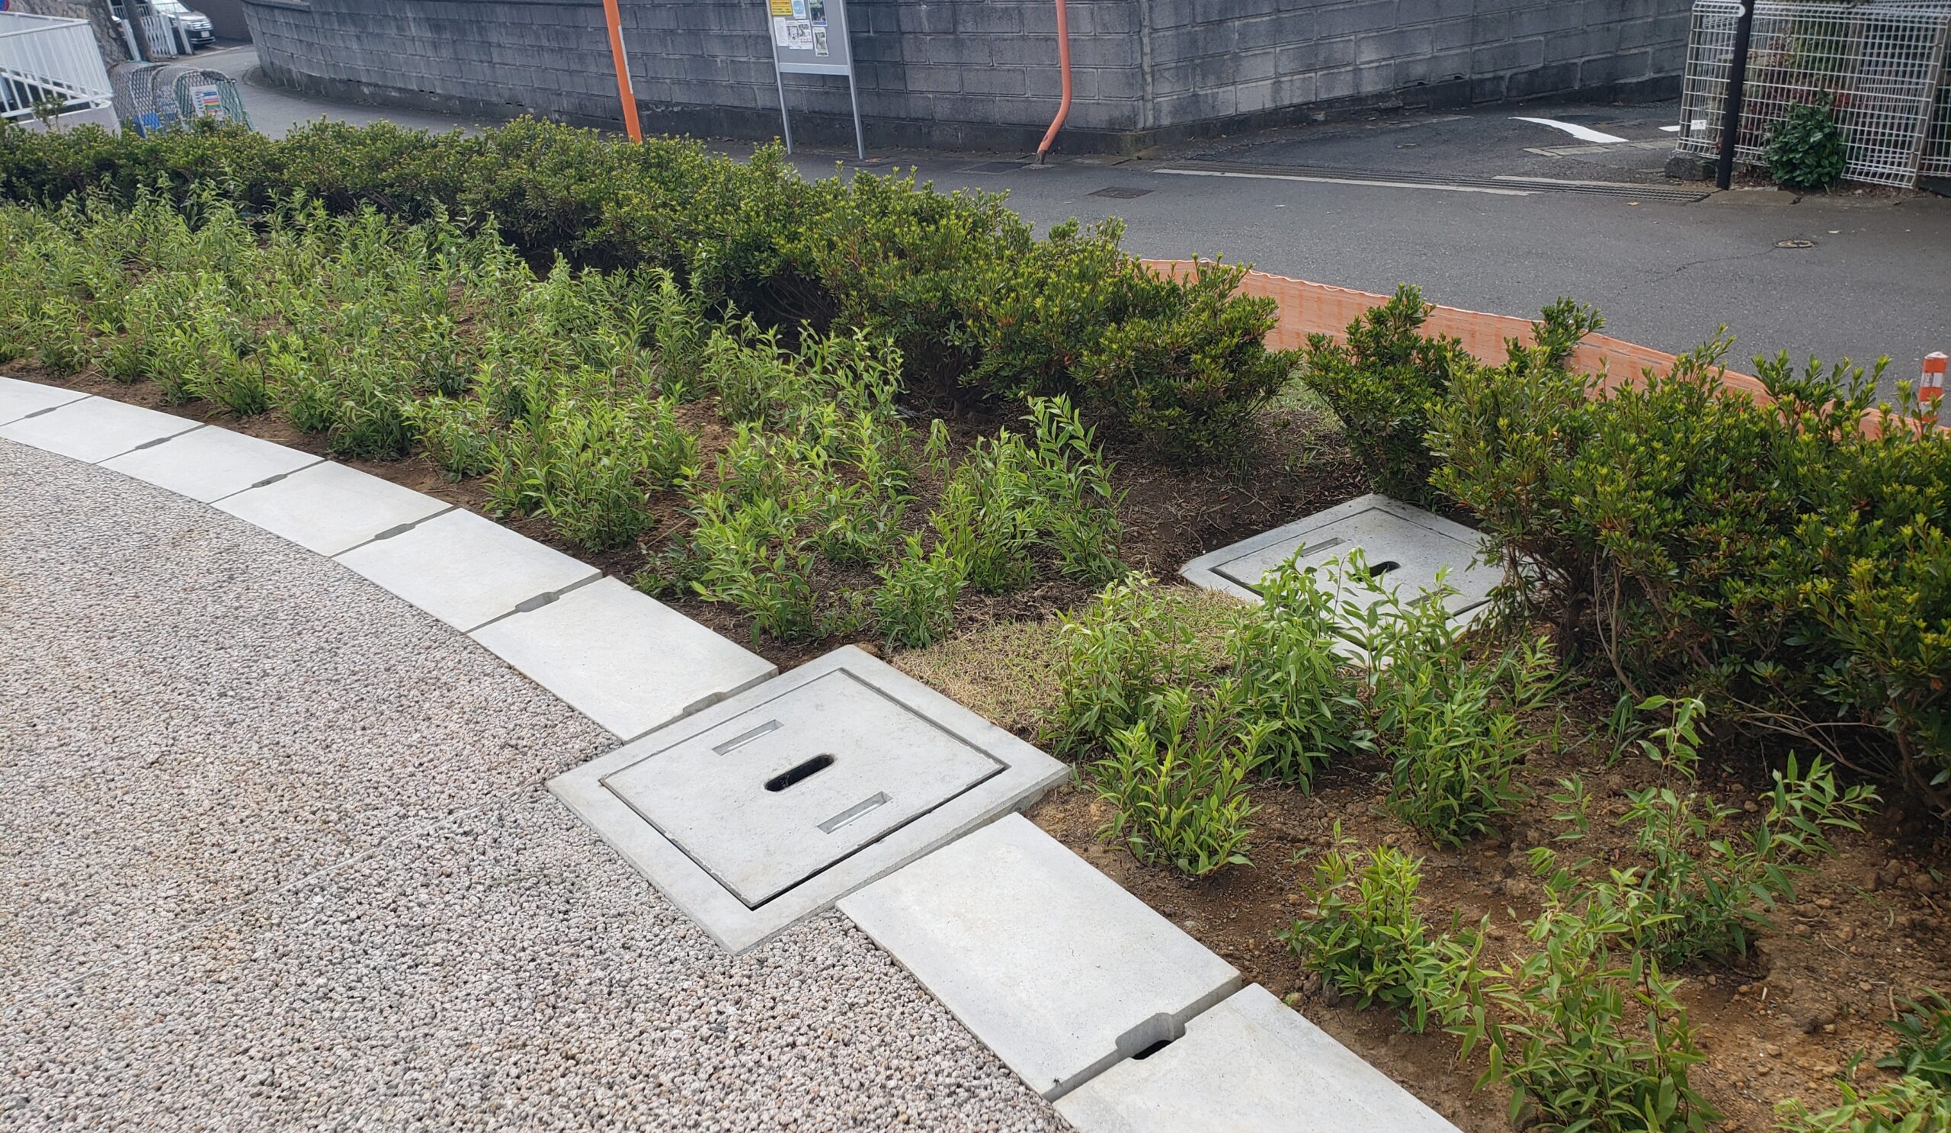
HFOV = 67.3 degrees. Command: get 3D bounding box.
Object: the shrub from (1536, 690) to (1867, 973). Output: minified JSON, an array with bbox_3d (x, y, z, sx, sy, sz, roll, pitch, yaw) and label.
[{"bbox_3d":[0.966,0.352,1.955,0.390,0.345,0.300,9,30,27],"label":"shrub"}]

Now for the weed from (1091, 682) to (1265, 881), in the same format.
[{"bbox_3d":[0.310,0.321,2.209,0.258,0.284,0.232,-2,27,8],"label":"weed"}]

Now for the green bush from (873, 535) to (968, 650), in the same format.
[{"bbox_3d":[-0.121,0.055,3.188,0.203,0.253,0.203,-6,25,0],"label":"green bush"}]

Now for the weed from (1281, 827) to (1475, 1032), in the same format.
[{"bbox_3d":[0.570,0.513,2.086,0.265,0.270,0.265,-6,25,0],"label":"weed"}]

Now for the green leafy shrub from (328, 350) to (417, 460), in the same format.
[{"bbox_3d":[-1.614,-0.429,3.880,0.217,0.289,0.196,-6,26,0],"label":"green leafy shrub"}]

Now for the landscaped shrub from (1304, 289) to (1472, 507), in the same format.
[{"bbox_3d":[1.097,-0.456,3.912,0.446,0.596,0.446,-6,25,0],"label":"landscaped shrub"}]

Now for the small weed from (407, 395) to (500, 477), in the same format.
[{"bbox_3d":[-1.326,-0.333,3.713,0.211,0.211,0.190,-6,26,0],"label":"small weed"}]

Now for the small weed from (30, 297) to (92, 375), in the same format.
[{"bbox_3d":[-3.256,-0.819,5.218,0.164,0.276,0.155,-21,30,-28],"label":"small weed"}]

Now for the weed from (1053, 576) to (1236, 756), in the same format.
[{"bbox_3d":[0.291,0.169,2.523,0.316,0.299,0.269,-3,27,6],"label":"weed"}]

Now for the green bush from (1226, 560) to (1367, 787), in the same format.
[{"bbox_3d":[0.519,0.178,2.376,0.221,0.394,0.199,0,27,12],"label":"green bush"}]

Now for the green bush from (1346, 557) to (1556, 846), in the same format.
[{"bbox_3d":[0.791,0.230,2.454,0.333,0.504,0.333,-6,25,0],"label":"green bush"}]

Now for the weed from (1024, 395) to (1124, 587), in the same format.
[{"bbox_3d":[0.206,-0.154,3.069,0.206,0.423,0.186,-4,27,4],"label":"weed"}]

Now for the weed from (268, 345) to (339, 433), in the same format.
[{"bbox_3d":[-2.017,-0.530,4.400,0.188,0.268,0.178,-17,29,-22],"label":"weed"}]

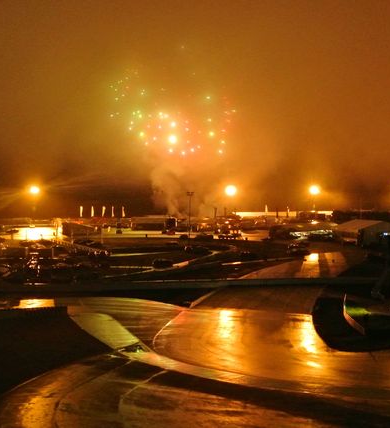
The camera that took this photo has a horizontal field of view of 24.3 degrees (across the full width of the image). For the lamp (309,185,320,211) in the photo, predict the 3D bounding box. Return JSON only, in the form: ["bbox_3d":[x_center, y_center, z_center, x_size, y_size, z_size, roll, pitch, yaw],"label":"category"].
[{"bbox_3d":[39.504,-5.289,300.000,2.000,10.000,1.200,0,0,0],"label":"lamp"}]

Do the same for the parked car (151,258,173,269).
[{"bbox_3d":[-6.160,9.420,172.000,4.200,1.600,1.800,0,0,-18],"label":"parked car"}]

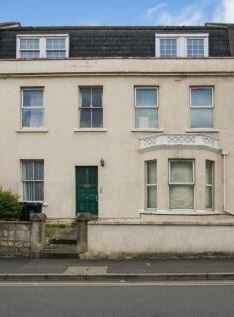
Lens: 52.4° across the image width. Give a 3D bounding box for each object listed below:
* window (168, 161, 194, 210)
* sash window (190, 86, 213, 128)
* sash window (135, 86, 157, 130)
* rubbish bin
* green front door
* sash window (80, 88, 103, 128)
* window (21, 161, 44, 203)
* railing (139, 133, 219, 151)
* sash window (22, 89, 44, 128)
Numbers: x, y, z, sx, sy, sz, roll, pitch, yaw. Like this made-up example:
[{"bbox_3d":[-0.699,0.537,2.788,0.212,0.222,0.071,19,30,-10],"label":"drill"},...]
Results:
[{"bbox_3d":[2.575,1.036,9.387,1.041,1.989,0.150,0,-1,1],"label":"window"},{"bbox_3d":[3.602,-2.152,10.058,1.034,1.817,0.140,0,-1,1],"label":"sash window"},{"bbox_3d":[1.271,-2.160,10.097,1.029,1.824,0.140,0,-1,1],"label":"sash window"},{"bbox_3d":[-2.660,1.900,7.400,0.640,1.050,0.680,0,-1,1],"label":"rubbish bin"},{"bbox_3d":[-1.262,1.427,10.076,0.959,2.180,0.100,0,-1,1],"label":"green front door"},{"bbox_3d":[-1.097,-2.167,10.138,1.038,1.810,0.140,0,-1,1],"label":"sash window"},{"bbox_3d":[-3.585,0.979,10.123,1.006,1.827,0.140,0,-1,1],"label":"window"},{"bbox_3d":[2.560,-0.666,9.600,3.250,0.550,0.700,0,-1,1],"label":"railing"},{"bbox_3d":[-3.594,-2.148,10.180,0.990,1.796,0.140,0,-1,1],"label":"sash window"}]

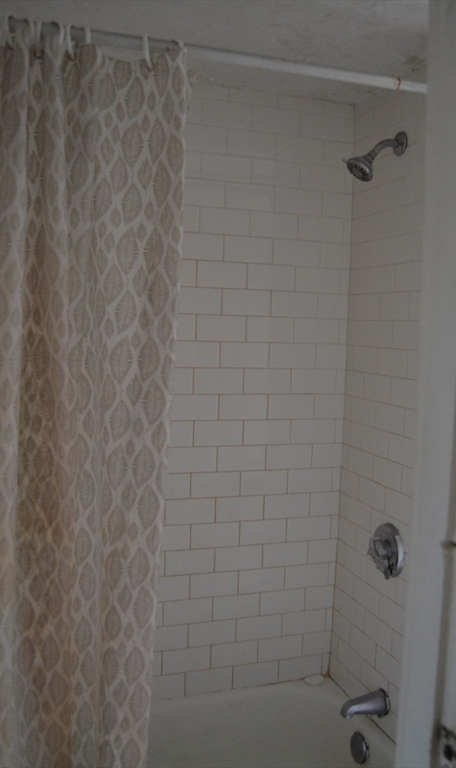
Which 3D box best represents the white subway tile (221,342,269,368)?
[{"bbox_3d":[0.049,-0.085,2.092,0.152,0.075,0.009,0,5,-19],"label":"white subway tile"}]

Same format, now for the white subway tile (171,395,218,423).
[{"bbox_3d":[-0.102,0.068,2.056,0.152,0.075,0.009,0,5,-19],"label":"white subway tile"}]

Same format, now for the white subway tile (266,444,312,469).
[{"bbox_3d":[0.191,0.228,2.196,0.152,0.076,0.009,0,5,-18],"label":"white subway tile"}]

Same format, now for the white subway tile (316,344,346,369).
[{"bbox_3d":[0.318,-0.085,2.186,0.101,0.076,0.009,0,5,-19],"label":"white subway tile"}]

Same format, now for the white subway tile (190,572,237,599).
[{"bbox_3d":[-0.042,0.614,2.155,0.152,0.076,0.009,0,5,-18],"label":"white subway tile"}]

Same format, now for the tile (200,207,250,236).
[{"bbox_3d":[-0.013,-0.473,2.048,0.152,0.075,0.010,0,5,-18],"label":"tile"}]

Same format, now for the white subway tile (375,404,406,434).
[{"bbox_3d":[0.454,0.094,1.966,0.009,0.076,0.153,0,5,-18],"label":"white subway tile"}]

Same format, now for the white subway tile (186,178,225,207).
[{"bbox_3d":[-0.082,-0.545,2.002,0.152,0.075,0.009,0,5,-19],"label":"white subway tile"}]

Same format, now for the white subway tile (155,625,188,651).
[{"bbox_3d":[-0.195,0.758,2.101,0.153,0.076,0.009,0,5,-18],"label":"white subway tile"}]

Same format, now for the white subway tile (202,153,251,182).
[{"bbox_3d":[-0.008,-0.624,2.035,0.152,0.075,0.010,0,5,-18],"label":"white subway tile"}]

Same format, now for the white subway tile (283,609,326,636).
[{"bbox_3d":[0.241,0.761,2.252,0.152,0.075,0.010,0,5,-18],"label":"white subway tile"}]

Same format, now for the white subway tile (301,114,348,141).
[{"bbox_3d":[0.290,-0.778,2.121,0.152,0.076,0.008,0,5,-18],"label":"white subway tile"}]

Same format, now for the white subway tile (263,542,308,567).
[{"bbox_3d":[0.182,0.537,2.220,0.152,0.076,0.009,0,5,-18],"label":"white subway tile"}]

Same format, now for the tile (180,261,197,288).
[{"bbox_3d":[-0.165,-0.321,2.024,0.152,0.076,0.009,0,5,-18],"label":"tile"}]

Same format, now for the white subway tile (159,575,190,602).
[{"bbox_3d":[-0.188,0.610,2.096,0.152,0.076,0.008,0,5,-18],"label":"white subway tile"}]

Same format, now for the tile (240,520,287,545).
[{"bbox_3d":[0.106,0.454,2.167,0.153,0.076,0.009,0,5,-19],"label":"tile"}]

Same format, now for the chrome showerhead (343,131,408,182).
[{"bbox_3d":[0.387,-0.615,1.887,0.172,0.145,0.085,0,5,-18],"label":"chrome showerhead"}]

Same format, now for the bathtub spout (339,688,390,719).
[{"bbox_3d":[0.374,0.908,1.984,0.132,0.084,0.070,0,5,-18],"label":"bathtub spout"}]

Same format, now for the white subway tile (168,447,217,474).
[{"bbox_3d":[-0.107,0.224,2.080,0.153,0.076,0.009,0,5,-18],"label":"white subway tile"}]

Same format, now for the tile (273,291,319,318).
[{"bbox_3d":[0.203,-0.241,2.155,0.152,0.076,0.009,0,5,-18],"label":"tile"}]

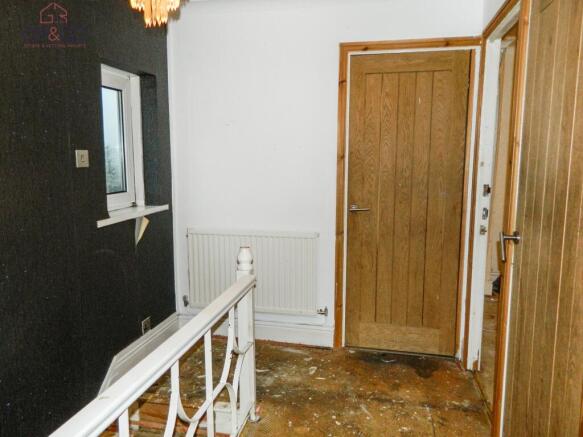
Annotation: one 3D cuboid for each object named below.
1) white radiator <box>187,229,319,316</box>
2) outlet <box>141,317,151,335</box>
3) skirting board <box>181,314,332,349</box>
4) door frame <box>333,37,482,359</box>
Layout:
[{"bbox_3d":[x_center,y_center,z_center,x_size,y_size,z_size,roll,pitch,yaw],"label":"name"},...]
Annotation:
[{"bbox_3d":[-0.275,0.372,2.995,0.960,0.580,0.080,2,8,13],"label":"white radiator"},{"bbox_3d":[-0.965,0.722,2.827,0.014,0.093,0.092,2,8,13],"label":"outlet"},{"bbox_3d":[-0.288,0.819,3.092,1.205,0.154,0.024,2,8,13],"label":"skirting board"},{"bbox_3d":[0.735,-0.091,2.788,0.857,2.055,0.105,2,8,13],"label":"door frame"}]

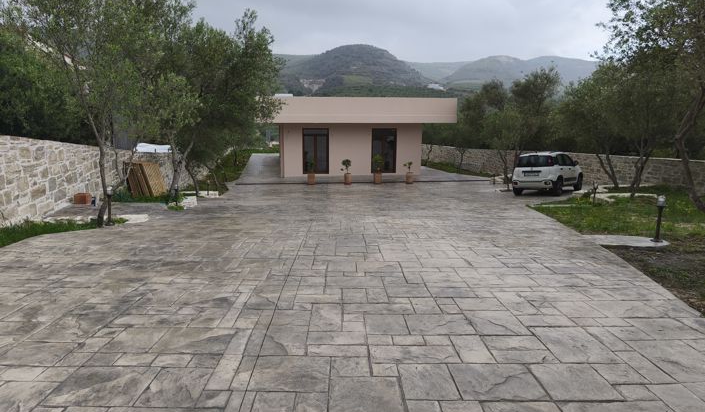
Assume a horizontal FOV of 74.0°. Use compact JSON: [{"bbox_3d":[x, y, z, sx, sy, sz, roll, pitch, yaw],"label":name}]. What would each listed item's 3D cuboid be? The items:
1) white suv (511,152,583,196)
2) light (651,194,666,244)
[{"bbox_3d":[7.845,-1.362,18.630,1.720,1.620,3.690,5,9,42],"label":"white suv"},{"bbox_3d":[5.122,0.206,7.811,0.165,0.800,0.165,-1,13,0],"label":"light"}]

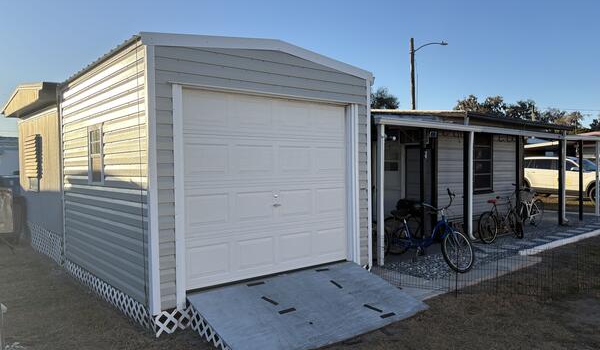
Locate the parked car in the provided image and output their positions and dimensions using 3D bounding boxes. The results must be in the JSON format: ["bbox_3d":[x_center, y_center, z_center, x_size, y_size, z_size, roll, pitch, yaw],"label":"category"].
[{"bbox_3d":[10.080,0.227,17.120,1.970,1.770,4.900,-2,1,-37],"label":"parked car"}]

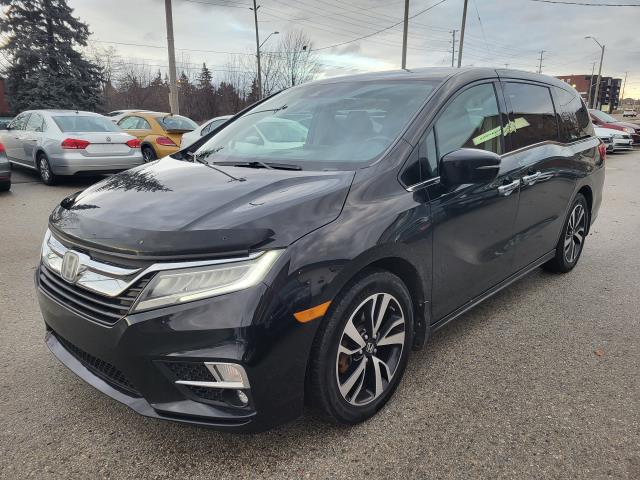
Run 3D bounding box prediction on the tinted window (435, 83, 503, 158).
[{"bbox_3d":[0.857,-0.673,2.783,0.070,0.510,0.900,-10,4,45],"label":"tinted window"}]

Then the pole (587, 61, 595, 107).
[{"bbox_3d":[46.486,-25.627,82.402,0.320,8.891,0.320,-1,15,0],"label":"pole"}]

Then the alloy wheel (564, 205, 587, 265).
[{"bbox_3d":[2.241,-0.066,4.379,0.180,0.520,0.520,12,19,42],"label":"alloy wheel"}]

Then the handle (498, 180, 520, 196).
[{"bbox_3d":[1.188,-0.323,3.014,0.065,0.065,0.280,12,19,42],"label":"handle"}]

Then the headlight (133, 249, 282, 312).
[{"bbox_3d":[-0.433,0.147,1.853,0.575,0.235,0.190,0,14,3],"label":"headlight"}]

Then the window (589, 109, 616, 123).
[{"bbox_3d":[11.088,-4.830,18.800,1.350,0.140,0.740,-14,55,-43],"label":"window"}]

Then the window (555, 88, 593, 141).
[{"bbox_3d":[2.224,-1.093,4.222,0.080,0.430,1.070,-12,2,42],"label":"window"}]

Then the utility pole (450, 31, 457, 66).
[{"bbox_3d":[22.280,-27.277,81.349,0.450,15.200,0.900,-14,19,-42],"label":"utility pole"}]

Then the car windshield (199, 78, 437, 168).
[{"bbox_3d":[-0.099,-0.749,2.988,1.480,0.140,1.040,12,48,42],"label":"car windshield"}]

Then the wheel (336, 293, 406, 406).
[{"bbox_3d":[0.185,0.492,2.280,0.190,0.520,0.520,12,19,42],"label":"wheel"}]

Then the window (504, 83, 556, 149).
[{"bbox_3d":[1.508,-0.877,3.459,0.070,0.480,1.020,-10,4,45],"label":"window"}]

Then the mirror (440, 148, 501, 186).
[{"bbox_3d":[0.759,-0.379,2.443,0.250,0.190,0.190,9,17,37],"label":"mirror"}]

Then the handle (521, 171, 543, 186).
[{"bbox_3d":[1.435,-0.426,3.264,0.060,0.052,0.275,12,19,42],"label":"handle"}]

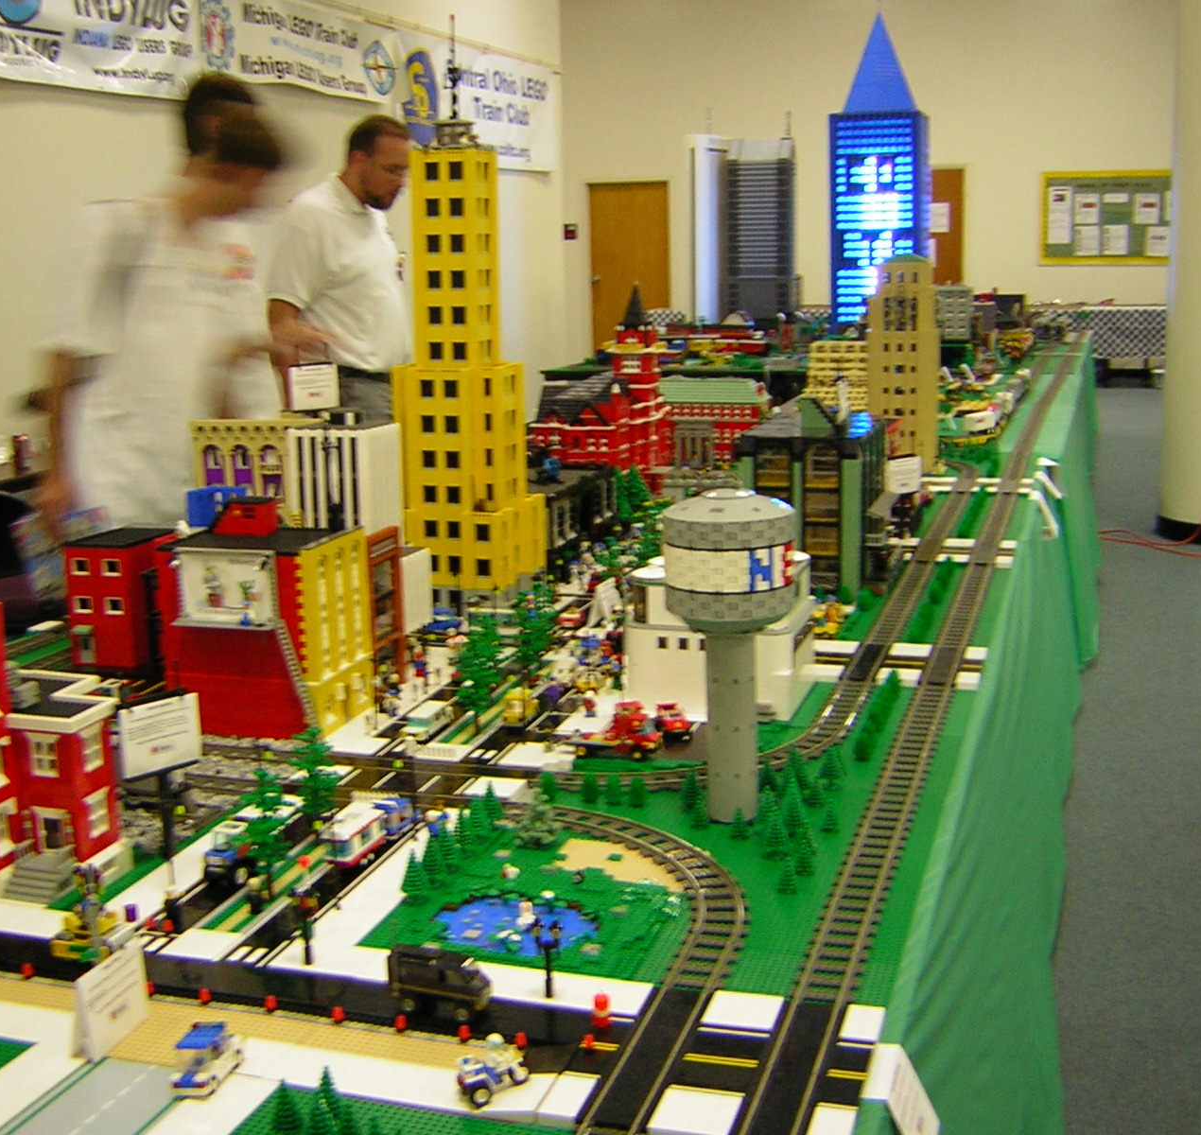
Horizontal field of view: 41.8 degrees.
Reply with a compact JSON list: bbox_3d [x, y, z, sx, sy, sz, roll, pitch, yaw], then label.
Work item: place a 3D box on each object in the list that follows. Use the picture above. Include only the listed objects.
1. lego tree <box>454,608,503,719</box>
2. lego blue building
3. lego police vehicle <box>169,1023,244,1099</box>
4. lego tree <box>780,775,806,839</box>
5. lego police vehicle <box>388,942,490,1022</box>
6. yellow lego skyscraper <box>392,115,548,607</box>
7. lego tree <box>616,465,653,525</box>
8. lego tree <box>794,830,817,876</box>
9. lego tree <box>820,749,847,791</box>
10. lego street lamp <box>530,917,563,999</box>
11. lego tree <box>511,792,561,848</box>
[{"bbox_3d":[-0.187,0.154,2.368,0.068,0.174,0.066,2,12,17],"label":"lego tree"},{"bbox_3d":[2.206,-3.052,12.345,0.690,2.446,0.690,2,12,17],"label":"lego blue building"},{"bbox_3d":[-0.344,0.430,1.381,0.033,0.045,0.067,2,12,17],"label":"lego police vehicle"},{"bbox_3d":[0.235,0.295,1.923,0.031,0.074,0.031,2,12,17],"label":"lego tree"},{"bbox_3d":[-0.150,0.395,1.498,0.098,0.059,0.036,3,12,22],"label":"lego police vehicle"},{"bbox_3d":[-0.281,-0.425,3.255,0.242,0.977,0.258,2,12,17],"label":"yellow lego skyscraper"},{"bbox_3d":[0.089,-0.201,4.296,0.100,0.155,0.100,-2,11,0],"label":"lego tree"},{"bbox_3d":[0.238,0.331,1.833,0.025,0.048,0.025,2,12,17],"label":"lego tree"},{"bbox_3d":[0.316,0.269,2.140,0.034,0.064,0.034,1,12,17],"label":"lego tree"},{"bbox_3d":[-0.052,0.382,1.547,0.034,0.083,0.012,1,12,17],"label":"lego street lamp"},{"bbox_3d":[-0.081,0.312,1.984,0.060,0.070,0.060,-2,11,0],"label":"lego tree"}]

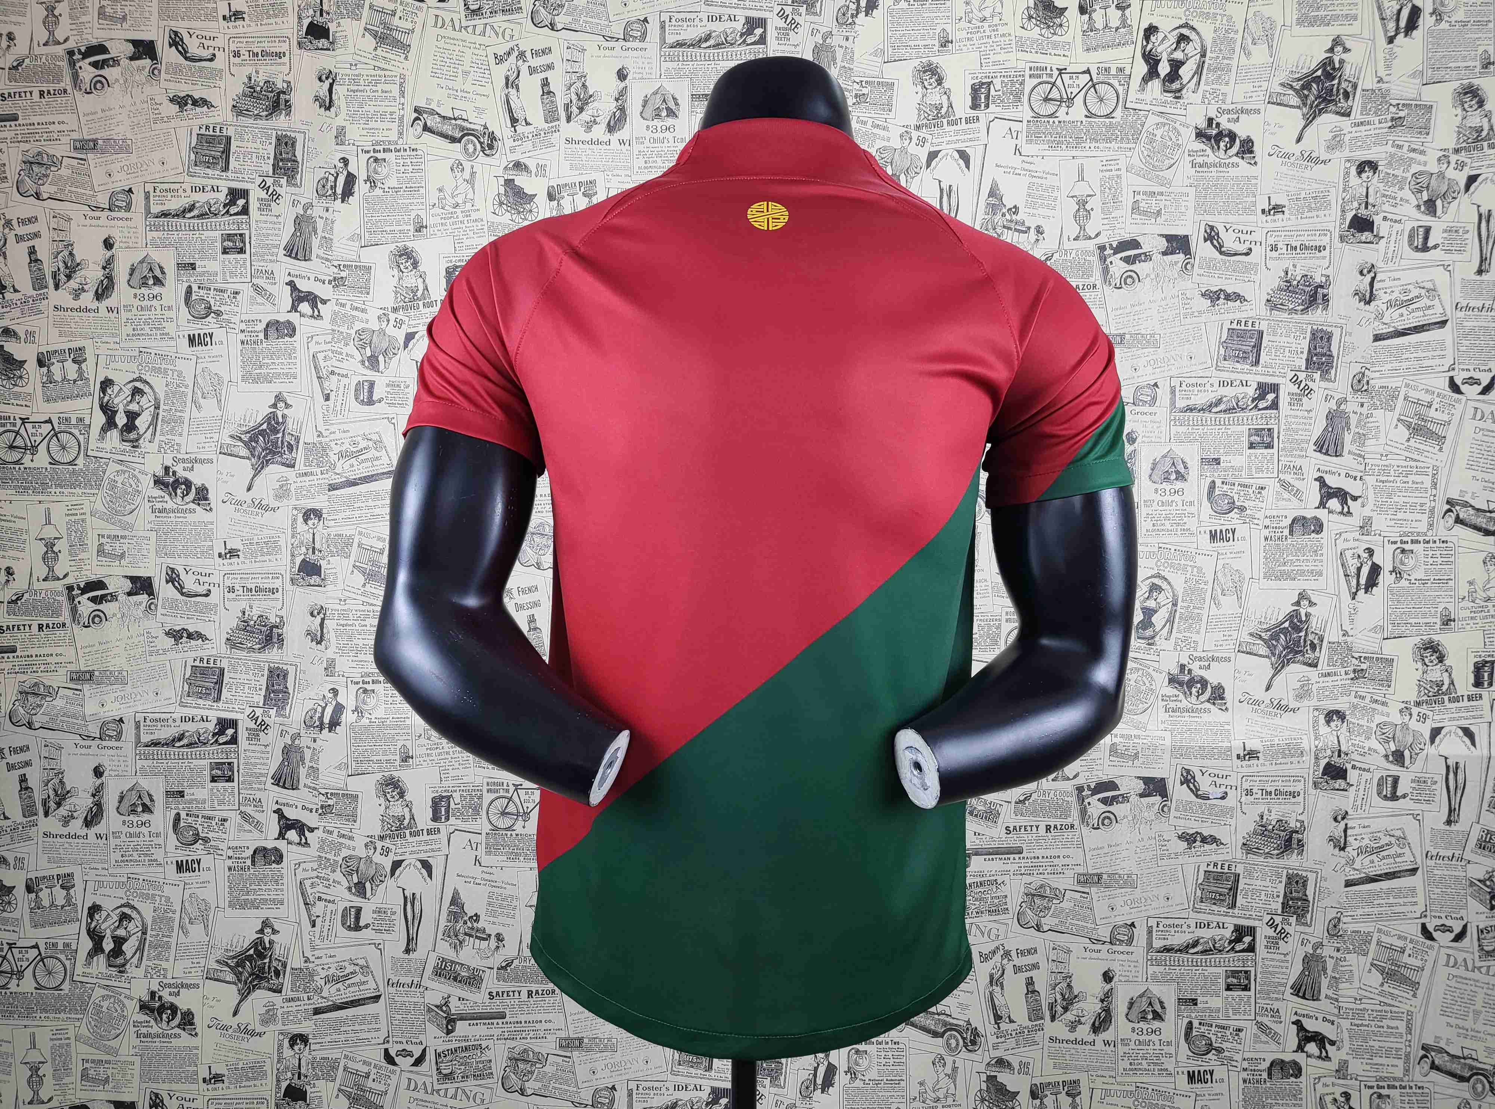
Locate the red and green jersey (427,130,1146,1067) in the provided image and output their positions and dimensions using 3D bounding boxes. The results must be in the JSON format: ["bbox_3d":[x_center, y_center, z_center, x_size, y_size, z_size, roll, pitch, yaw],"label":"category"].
[{"bbox_3d":[0.018,0.012,0.910,0.575,0.720,0.290,2,1,3],"label":"red and green jersey"}]

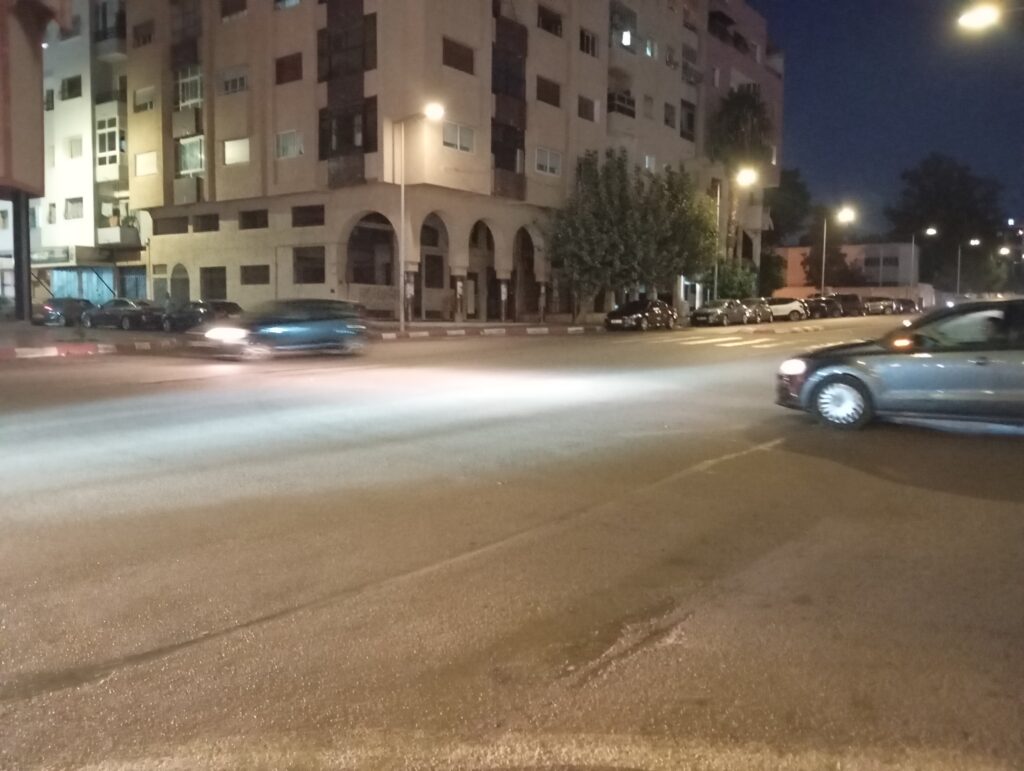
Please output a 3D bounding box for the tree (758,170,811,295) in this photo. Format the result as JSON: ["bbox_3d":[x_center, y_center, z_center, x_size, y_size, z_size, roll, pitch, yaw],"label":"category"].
[{"bbox_3d":[24.678,-12.944,75.330,6.800,12.876,6.800,5,7,36],"label":"tree"}]

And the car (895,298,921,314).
[{"bbox_3d":[40.970,-8.233,86.000,1.780,1.480,4.200,5,7,39],"label":"car"}]

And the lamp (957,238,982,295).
[{"bbox_3d":[61.446,-14.842,111.500,2.500,8.900,0.350,5,7,39],"label":"lamp"}]

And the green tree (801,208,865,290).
[{"bbox_3d":[31.455,-12.064,80.477,6.400,10.052,6.200,5,7,36],"label":"green tree"}]

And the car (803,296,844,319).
[{"bbox_3d":[24.247,-6.003,64.500,1.790,1.530,4.200,5,7,39],"label":"car"}]

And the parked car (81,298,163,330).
[{"bbox_3d":[-18.040,-3.308,38.800,4.450,1.420,1.800,3,6,27],"label":"parked car"}]

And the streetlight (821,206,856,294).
[{"bbox_3d":[26.641,-10.141,68.001,2.200,8.846,0.400,5,7,37],"label":"streetlight"}]

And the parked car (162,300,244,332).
[{"bbox_3d":[-13.521,-3.062,36.500,4.200,1.470,1.780,4,6,30],"label":"parked car"}]

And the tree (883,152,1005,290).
[{"bbox_3d":[53.418,-18.564,101.028,14.500,18.694,14.000,5,7,36],"label":"tree"}]

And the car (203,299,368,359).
[{"bbox_3d":[-5.491,-1.451,20.424,4.050,1.470,1.750,-4,7,-37],"label":"car"}]

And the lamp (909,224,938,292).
[{"bbox_3d":[45.953,-12.800,92.500,2.400,8.900,0.350,5,7,39],"label":"lamp"}]

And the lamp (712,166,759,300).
[{"bbox_3d":[12.452,-7.807,46.510,2.200,8.688,0.400,5,7,37],"label":"lamp"}]

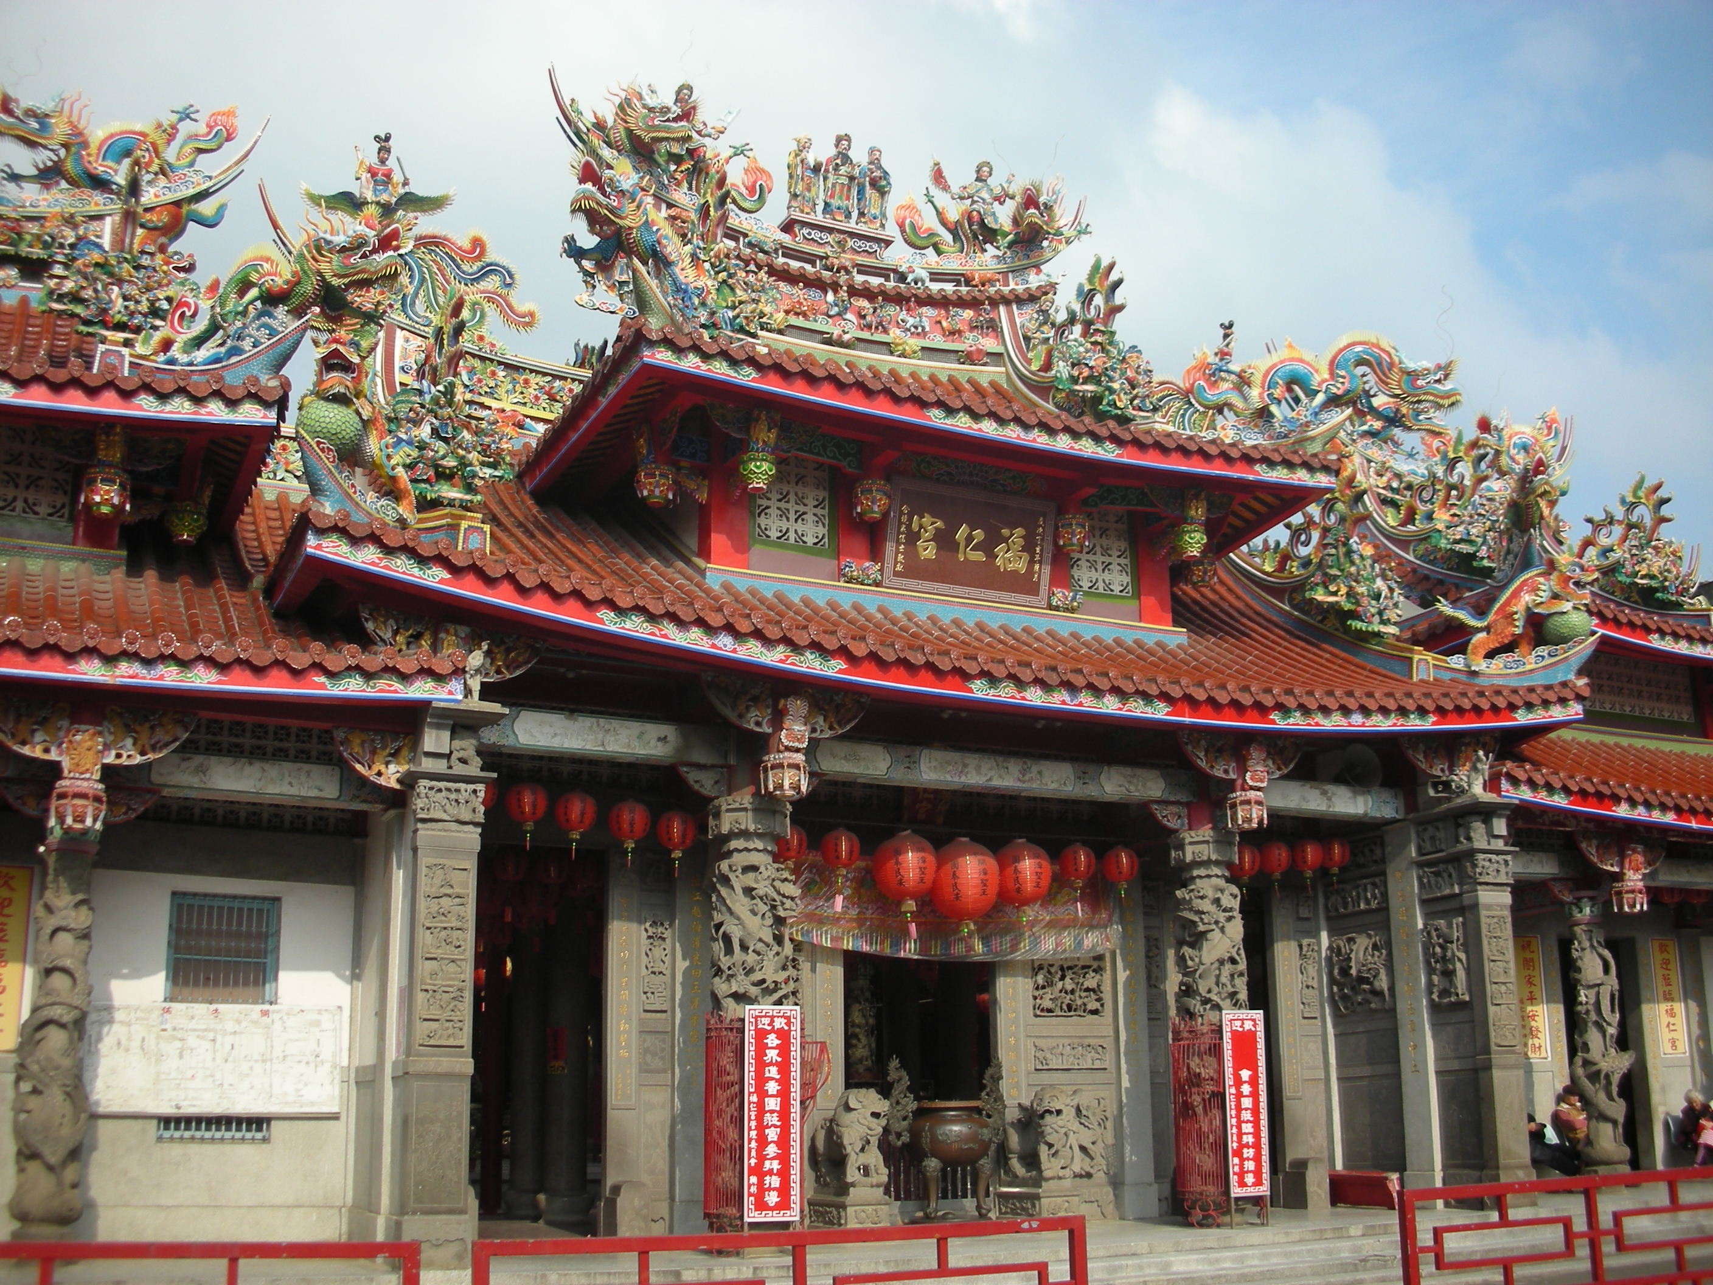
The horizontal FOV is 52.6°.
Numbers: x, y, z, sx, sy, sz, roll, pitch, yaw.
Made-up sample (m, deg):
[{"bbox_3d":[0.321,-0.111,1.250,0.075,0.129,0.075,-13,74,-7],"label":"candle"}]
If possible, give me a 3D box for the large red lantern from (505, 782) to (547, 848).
[{"bbox_3d":[-2.855,1.497,14.978,0.365,0.590,0.365,7,-17,-25],"label":"large red lantern"}]

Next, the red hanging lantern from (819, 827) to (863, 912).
[{"bbox_3d":[-0.144,2.117,16.162,0.370,0.790,0.370,-1,-14,0],"label":"red hanging lantern"}]

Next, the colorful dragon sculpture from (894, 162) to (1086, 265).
[{"bbox_3d":[1.621,-5.205,21.085,2.550,0.980,0.600,7,-15,-29],"label":"colorful dragon sculpture"}]

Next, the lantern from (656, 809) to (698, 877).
[{"bbox_3d":[-1.588,1.778,15.341,0.355,0.600,0.355,-1,-14,0],"label":"lantern"}]

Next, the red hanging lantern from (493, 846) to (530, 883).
[{"bbox_3d":[-3.452,2.232,17.348,0.360,0.380,0.360,7,-15,-29],"label":"red hanging lantern"}]

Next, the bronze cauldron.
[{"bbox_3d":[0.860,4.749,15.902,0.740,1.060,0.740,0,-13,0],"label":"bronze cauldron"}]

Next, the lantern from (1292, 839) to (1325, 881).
[{"bbox_3d":[4.901,2.357,18.780,0.354,0.478,0.354,7,-17,-25],"label":"lantern"}]

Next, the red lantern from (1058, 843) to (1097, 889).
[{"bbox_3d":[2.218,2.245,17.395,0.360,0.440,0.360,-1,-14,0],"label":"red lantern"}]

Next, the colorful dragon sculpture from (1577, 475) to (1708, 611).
[{"bbox_3d":[11.291,-1.443,24.826,1.044,1.949,1.160,7,-17,-25],"label":"colorful dragon sculpture"}]

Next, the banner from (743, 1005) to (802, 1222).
[{"bbox_3d":[-0.695,3.906,14.383,0.490,1.730,0.060,7,-16,-27],"label":"banner"}]

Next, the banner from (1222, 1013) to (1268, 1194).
[{"bbox_3d":[3.762,4.434,16.669,0.516,1.847,0.046,7,-17,-25],"label":"banner"}]

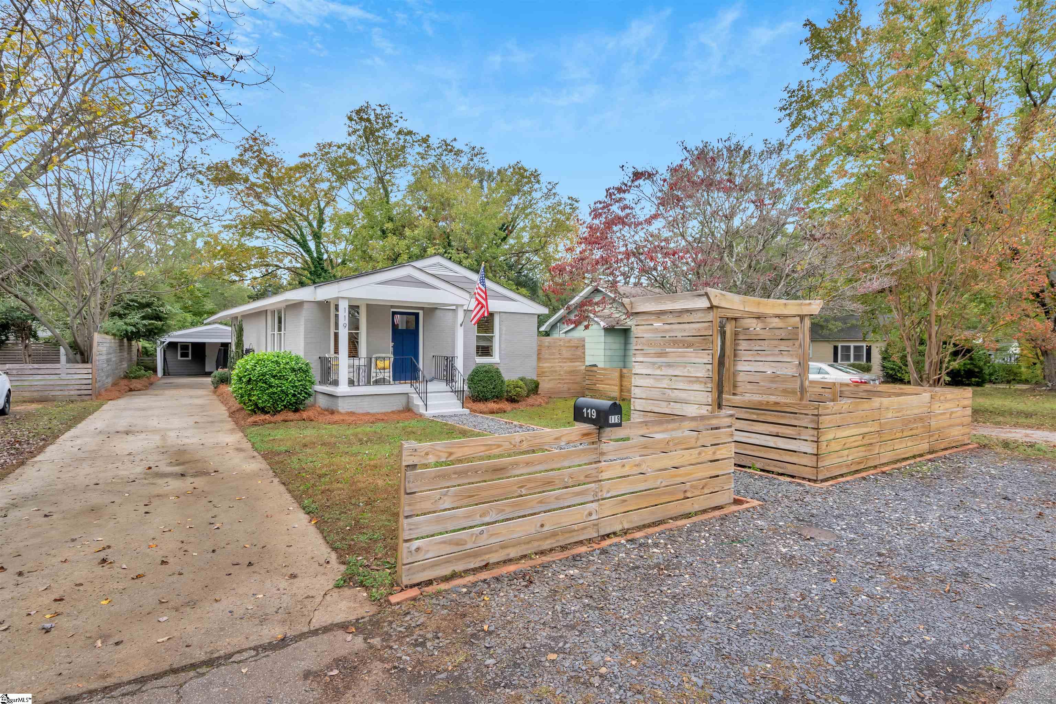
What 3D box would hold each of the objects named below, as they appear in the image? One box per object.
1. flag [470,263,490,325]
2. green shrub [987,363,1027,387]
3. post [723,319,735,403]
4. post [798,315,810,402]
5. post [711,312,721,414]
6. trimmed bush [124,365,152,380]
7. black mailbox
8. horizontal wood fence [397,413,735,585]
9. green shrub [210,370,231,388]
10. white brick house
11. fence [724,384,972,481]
[{"bbox_3d":[-1.215,-1.486,13.400,0.250,1.550,0.700,0,0,-38],"label":"flag"},{"bbox_3d":[24.969,1.190,27.500,1.650,1.250,1.600,0,0,-34],"label":"green shrub"},{"bbox_3d":[3.037,0.564,7.980,0.095,2.130,0.095,0,0,-34],"label":"post"},{"bbox_3d":[3.717,0.574,7.100,0.095,2.130,0.095,0,0,-34],"label":"post"},{"bbox_3d":[2.144,0.562,6.030,0.095,2.130,0.095,0,0,-34],"label":"post"},{"bbox_3d":[-17.888,0.974,24.200,1.100,0.720,1.050,0,0,-38],"label":"trimmed bush"},{"bbox_3d":[0.631,0.537,4.782,0.165,0.220,0.490,0,0,-34],"label":"black mailbox"},{"bbox_3d":[0.691,1.148,4.823,3.900,0.975,0.110,0,0,-35],"label":"horizontal wood fence"},{"bbox_3d":[-11.992,1.018,20.600,0.820,0.760,0.820,0,0,-38],"label":"green shrub"},{"bbox_3d":[-6.169,-0.742,20.165,8.440,4.400,16.000,0,0,-38],"label":"white brick house"},{"bbox_3d":[5.532,1.159,8.960,5.240,1.000,1.600,0,0,-33],"label":"fence"}]

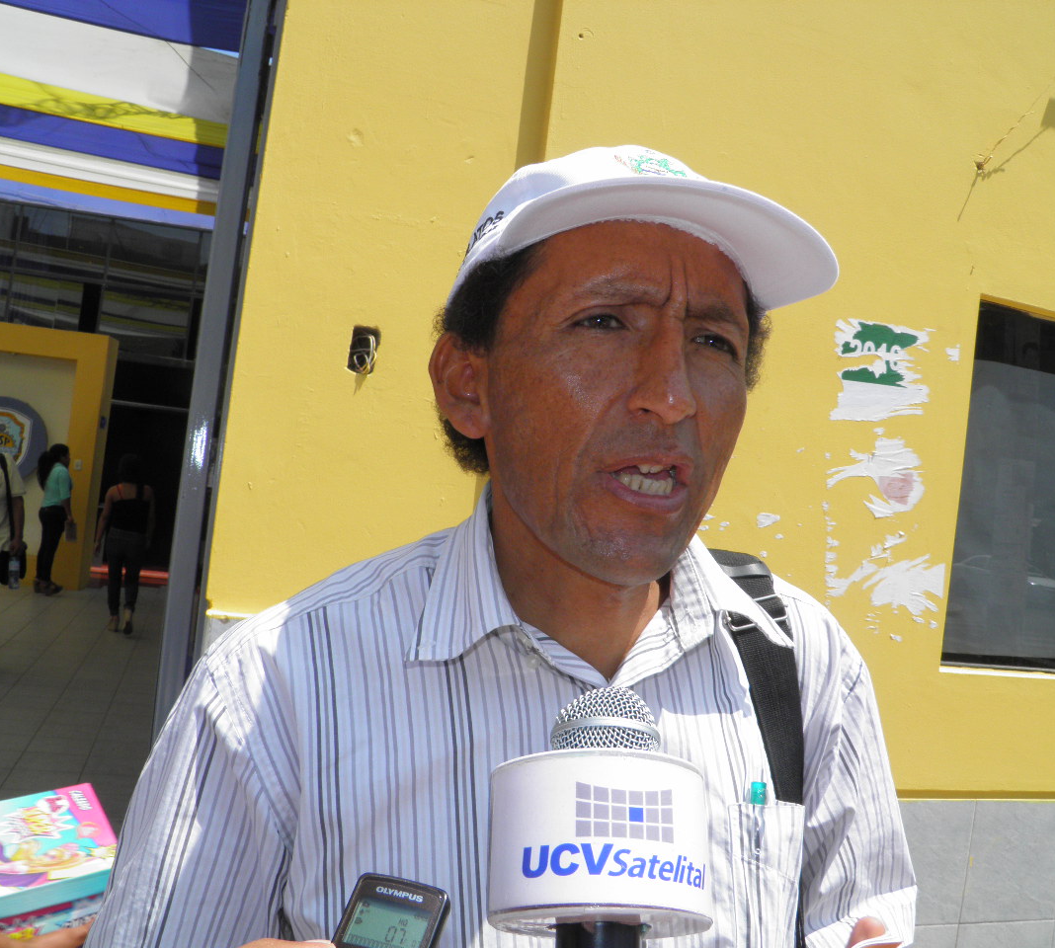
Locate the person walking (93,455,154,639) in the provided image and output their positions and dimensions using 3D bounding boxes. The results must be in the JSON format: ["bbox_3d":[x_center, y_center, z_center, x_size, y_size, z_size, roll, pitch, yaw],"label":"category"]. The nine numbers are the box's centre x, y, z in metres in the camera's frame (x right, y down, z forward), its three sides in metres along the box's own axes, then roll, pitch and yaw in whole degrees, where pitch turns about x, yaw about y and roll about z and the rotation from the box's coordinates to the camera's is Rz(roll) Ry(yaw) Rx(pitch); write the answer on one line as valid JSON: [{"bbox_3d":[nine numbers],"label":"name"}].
[{"bbox_3d":[-3.518,0.593,8.977,0.500,1.550,0.420,7,-2,-16],"label":"person walking"}]

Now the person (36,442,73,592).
[{"bbox_3d":[-5.016,0.463,10.877,0.420,1.570,0.420,8,-2,-32],"label":"person"}]

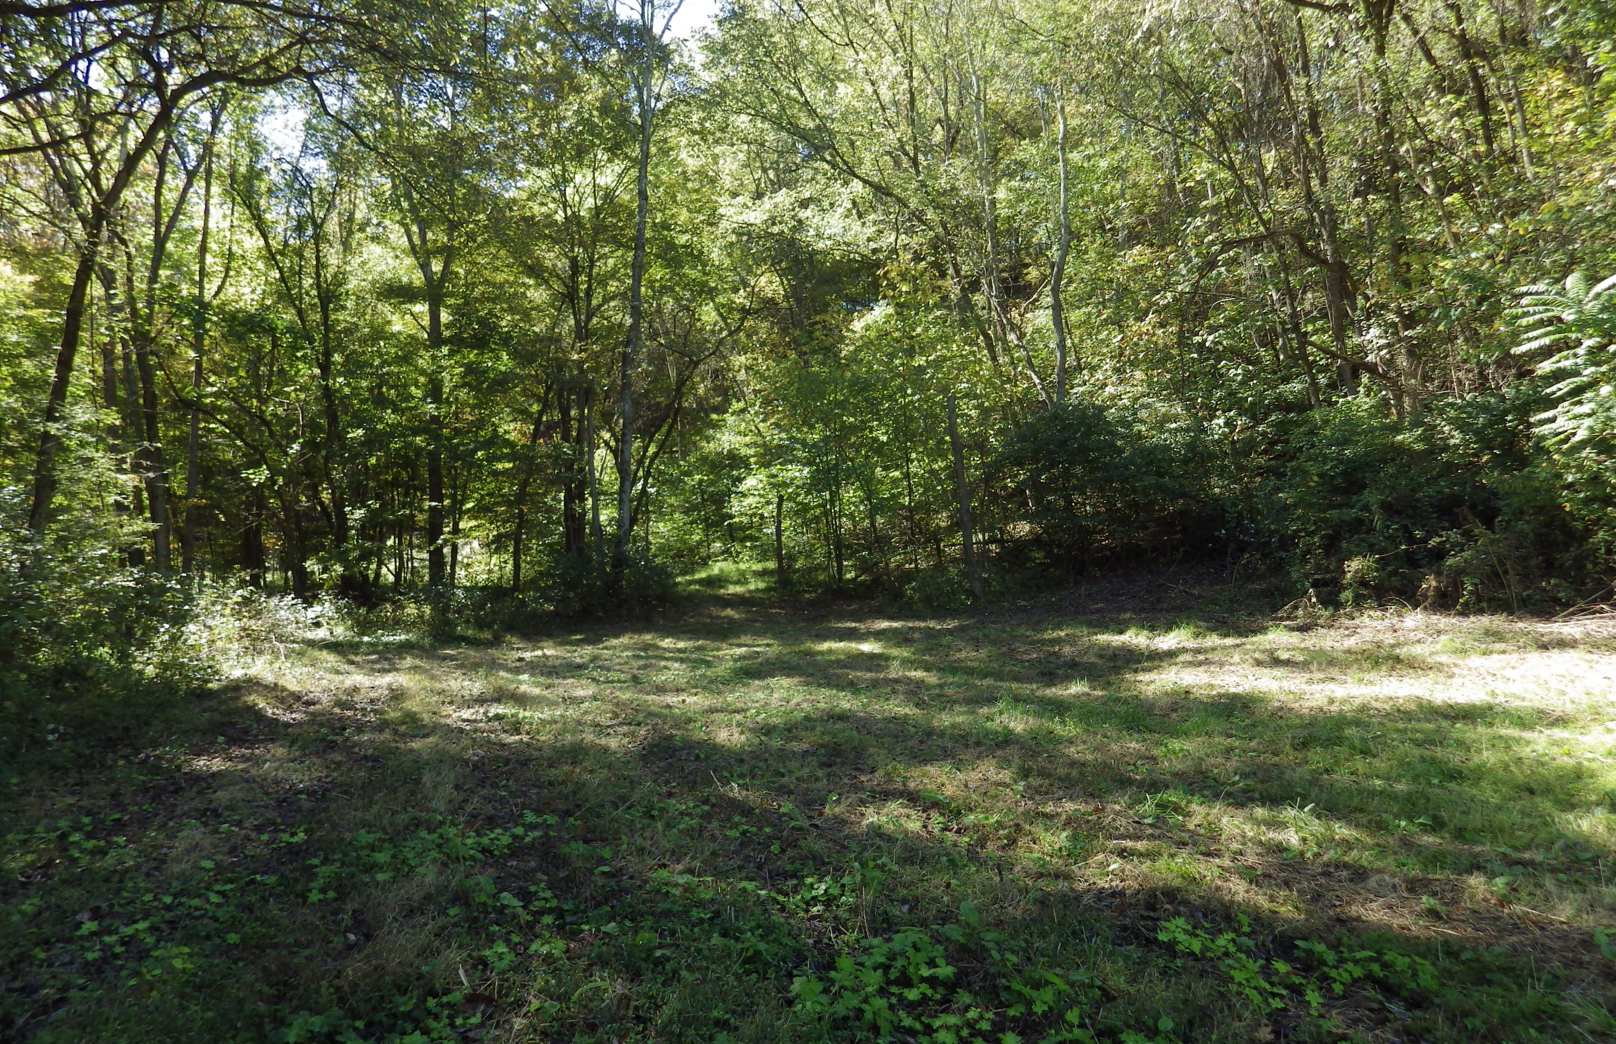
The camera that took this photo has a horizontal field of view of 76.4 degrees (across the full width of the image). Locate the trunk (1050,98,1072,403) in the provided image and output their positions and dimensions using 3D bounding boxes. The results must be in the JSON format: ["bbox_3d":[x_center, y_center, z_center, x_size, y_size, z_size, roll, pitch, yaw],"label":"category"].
[{"bbox_3d":[5.686,-6.093,23.069,0.420,6.900,0.360,1,-1,14],"label":"trunk"}]

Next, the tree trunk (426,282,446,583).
[{"bbox_3d":[-8.002,-1.813,22.065,0.350,6.520,0.330,0,-1,-20],"label":"tree trunk"}]

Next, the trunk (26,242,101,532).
[{"bbox_3d":[-11.244,-2.022,15.544,0.340,4.520,0.310,11,-1,-35],"label":"trunk"}]

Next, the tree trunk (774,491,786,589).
[{"bbox_3d":[-0.623,0.409,23.022,0.190,2.210,0.180,-1,-1,-2],"label":"tree trunk"}]

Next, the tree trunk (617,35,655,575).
[{"bbox_3d":[-3.528,-4.532,21.112,0.420,11.160,0.360,2,-1,-9],"label":"tree trunk"}]

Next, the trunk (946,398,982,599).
[{"bbox_3d":[2.902,-0.449,19.039,0.290,3.890,0.260,-7,-1,9],"label":"trunk"}]

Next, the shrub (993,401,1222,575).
[{"bbox_3d":[5.489,-0.589,18.800,4.100,3.150,2.900,0,-1,0],"label":"shrub"}]

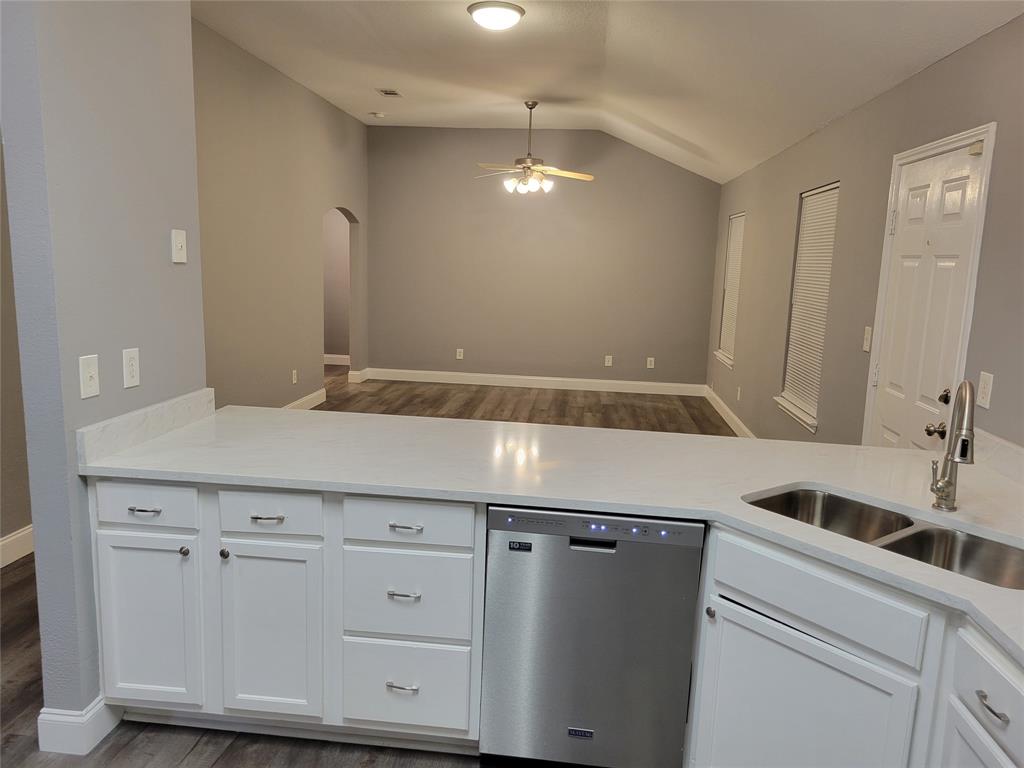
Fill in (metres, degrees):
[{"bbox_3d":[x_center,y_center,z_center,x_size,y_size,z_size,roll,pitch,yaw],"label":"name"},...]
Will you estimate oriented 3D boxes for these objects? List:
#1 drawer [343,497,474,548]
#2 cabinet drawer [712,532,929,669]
[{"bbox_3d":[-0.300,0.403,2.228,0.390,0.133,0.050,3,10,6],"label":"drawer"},{"bbox_3d":[0.720,0.508,1.869,0.025,0.127,0.540,-5,12,-37],"label":"cabinet drawer"}]

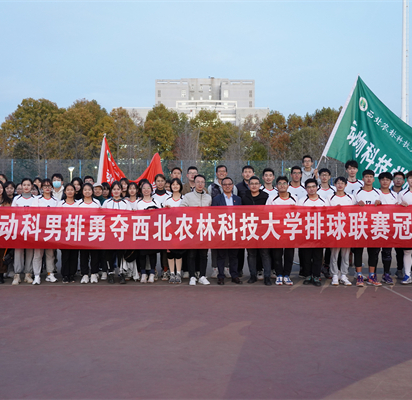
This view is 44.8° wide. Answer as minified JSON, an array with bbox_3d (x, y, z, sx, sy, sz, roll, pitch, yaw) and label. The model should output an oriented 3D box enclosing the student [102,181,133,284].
[{"bbox_3d":[-1.425,0.512,8.009,0.470,1.624,0.380,0,1,-7],"label":"student"}]

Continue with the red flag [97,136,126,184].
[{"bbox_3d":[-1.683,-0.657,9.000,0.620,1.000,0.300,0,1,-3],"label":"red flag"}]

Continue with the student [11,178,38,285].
[{"bbox_3d":[-2.871,0.494,7.930,0.450,1.670,0.320,0,0,-7],"label":"student"}]

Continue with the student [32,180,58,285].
[{"bbox_3d":[-2.571,0.496,7.990,0.480,1.663,0.380,0,1,-3],"label":"student"}]

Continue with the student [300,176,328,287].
[{"bbox_3d":[1.672,0.500,7.777,0.480,1.654,0.400,0,1,6],"label":"student"}]

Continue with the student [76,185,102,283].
[{"bbox_3d":[-1.854,0.529,7.991,0.430,1.591,0.380,0,1,-6],"label":"student"}]

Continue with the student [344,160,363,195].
[{"bbox_3d":[2.452,0.331,8.341,0.500,1.980,0.360,0,1,7],"label":"student"}]

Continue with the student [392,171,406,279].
[{"bbox_3d":[3.393,0.432,8.766,0.500,1.846,0.360,0,1,5],"label":"student"}]

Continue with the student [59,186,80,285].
[{"bbox_3d":[-2.206,0.532,8.090,0.460,1.593,0.360,0,1,-3],"label":"student"}]

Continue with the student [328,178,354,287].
[{"bbox_3d":[2.143,0.487,7.850,0.470,1.686,0.330,0,0,5],"label":"student"}]

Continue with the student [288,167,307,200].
[{"bbox_3d":[1.546,0.380,8.450,0.480,1.893,0.330,0,0,3],"label":"student"}]

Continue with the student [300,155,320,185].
[{"bbox_3d":[1.904,0.042,9.200,0.500,1.740,0.360,0,0,3],"label":"student"}]

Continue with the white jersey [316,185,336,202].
[{"bbox_3d":[2.077,0.060,8.620,0.460,0.660,0.300,0,1,3],"label":"white jersey"}]

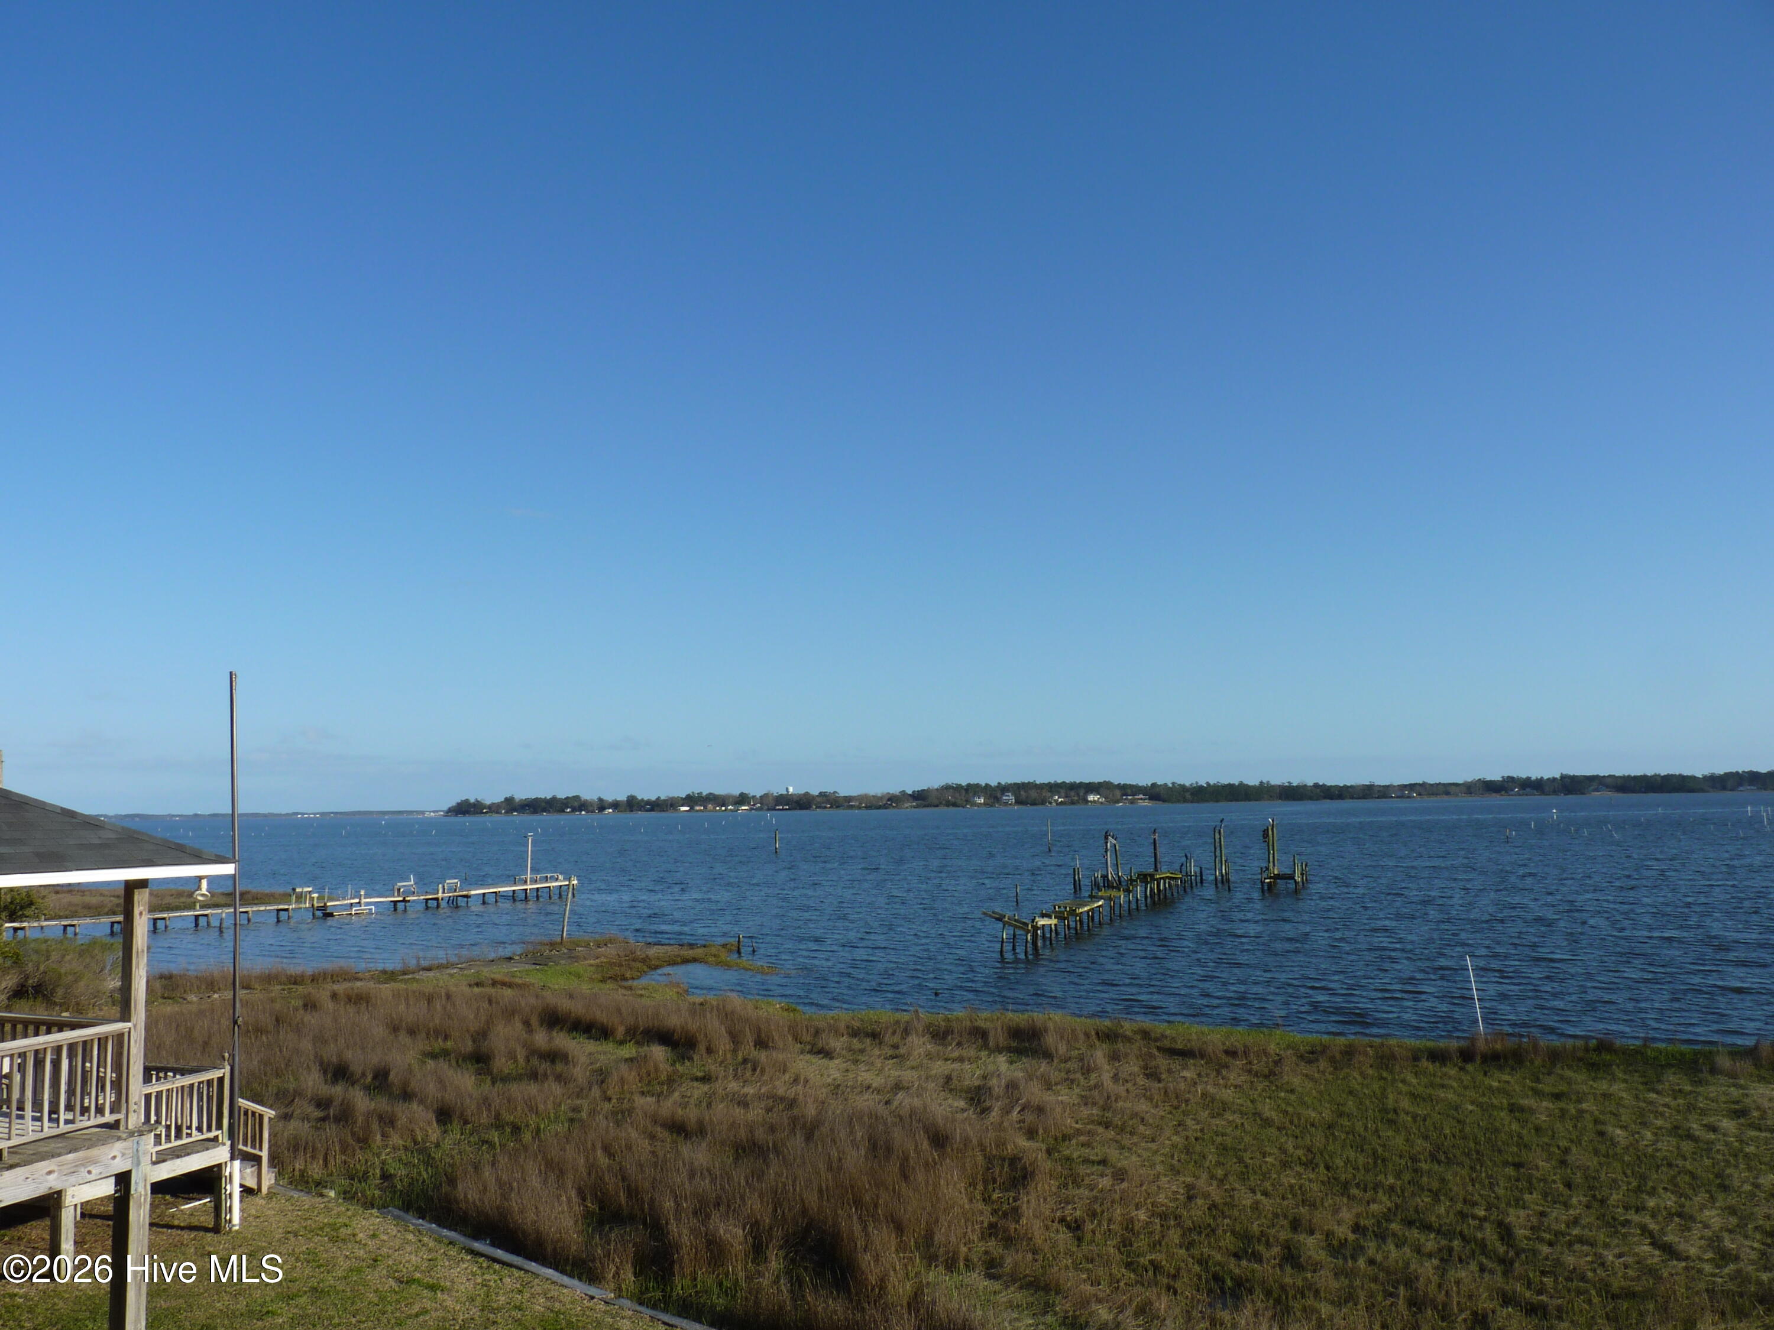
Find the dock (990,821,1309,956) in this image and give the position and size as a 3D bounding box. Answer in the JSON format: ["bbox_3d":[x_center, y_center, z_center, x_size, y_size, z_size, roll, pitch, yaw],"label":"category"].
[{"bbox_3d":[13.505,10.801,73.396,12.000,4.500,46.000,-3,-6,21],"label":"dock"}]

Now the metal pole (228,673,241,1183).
[{"bbox_3d":[-8.325,3.370,17.657,0.078,6.580,0.078,-3,-6,0],"label":"metal pole"}]

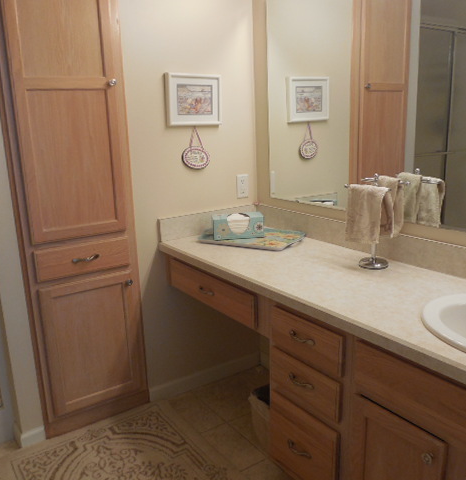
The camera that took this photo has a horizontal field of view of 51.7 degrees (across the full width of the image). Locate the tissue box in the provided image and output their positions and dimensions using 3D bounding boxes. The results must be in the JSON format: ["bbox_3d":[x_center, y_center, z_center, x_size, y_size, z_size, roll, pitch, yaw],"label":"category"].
[{"bbox_3d":[0.023,-0.064,2.214,0.226,0.093,0.127,-3,14,-5],"label":"tissue box"}]

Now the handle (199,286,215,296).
[{"bbox_3d":[-0.102,0.203,1.900,0.026,0.019,0.104,-11,16,-33],"label":"handle"}]

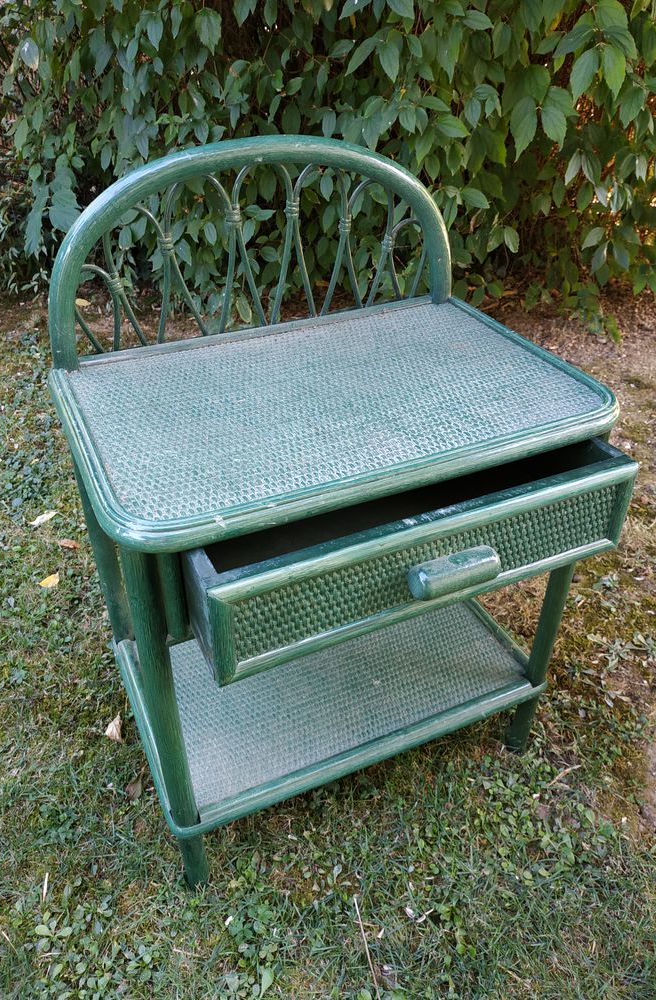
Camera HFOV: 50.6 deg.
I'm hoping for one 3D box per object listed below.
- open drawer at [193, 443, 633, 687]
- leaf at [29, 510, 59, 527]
[{"bbox_3d":[0.051,-0.001,0.707,0.429,0.108,0.282,-15,39,-20],"label":"open drawer"},{"bbox_3d":[-0.593,0.034,1.443,0.061,0.014,0.025,-28,46,-34],"label":"leaf"}]

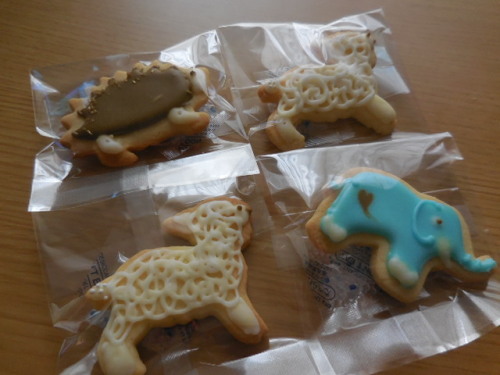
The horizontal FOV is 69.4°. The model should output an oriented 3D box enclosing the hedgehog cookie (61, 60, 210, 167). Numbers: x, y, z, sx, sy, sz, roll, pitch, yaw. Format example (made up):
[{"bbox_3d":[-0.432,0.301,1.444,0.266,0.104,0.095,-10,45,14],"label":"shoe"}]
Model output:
[{"bbox_3d":[-0.056,-0.041,0.187,0.081,0.012,0.047,-23,71,-12],"label":"hedgehog cookie"}]

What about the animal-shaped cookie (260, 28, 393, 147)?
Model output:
[{"bbox_3d":[0.039,-0.055,0.199,0.072,0.012,0.064,-8,69,-7],"label":"animal-shaped cookie"}]

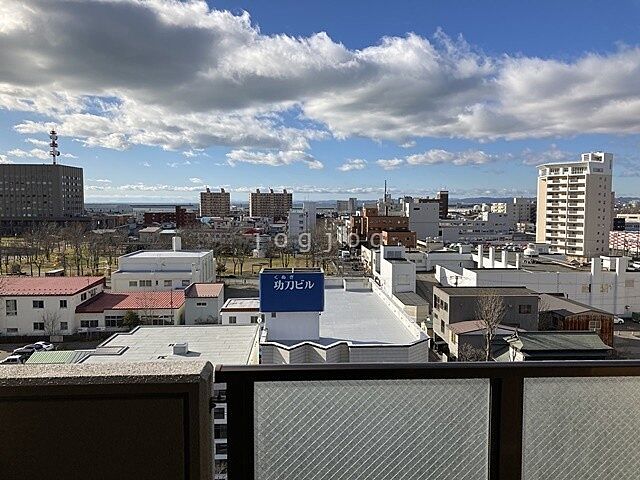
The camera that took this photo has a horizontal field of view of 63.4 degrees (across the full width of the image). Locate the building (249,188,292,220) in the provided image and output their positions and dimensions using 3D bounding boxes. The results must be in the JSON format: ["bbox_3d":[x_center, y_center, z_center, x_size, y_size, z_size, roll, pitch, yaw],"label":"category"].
[{"bbox_3d":[-50.835,-35.803,549.345,43.500,36.300,11.500,0,4,1],"label":"building"}]

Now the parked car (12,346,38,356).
[{"bbox_3d":[-42.010,15.890,73.540,3.900,1.500,1.700,0,4,-1],"label":"parked car"}]

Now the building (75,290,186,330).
[{"bbox_3d":[-31.664,12.638,89.688,15.800,5.200,13.000,0,4,-3],"label":"building"}]

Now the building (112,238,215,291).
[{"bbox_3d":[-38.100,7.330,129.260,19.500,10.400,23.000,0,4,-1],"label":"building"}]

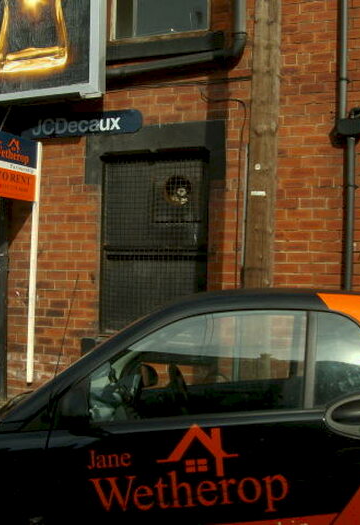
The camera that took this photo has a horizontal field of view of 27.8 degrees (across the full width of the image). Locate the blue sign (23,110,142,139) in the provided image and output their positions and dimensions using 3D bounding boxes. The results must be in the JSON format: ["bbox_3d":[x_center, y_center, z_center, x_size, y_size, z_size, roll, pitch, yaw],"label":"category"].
[{"bbox_3d":[-1.031,-1.378,7.400,1.440,0.215,0.060,0,-1,23],"label":"blue sign"}]

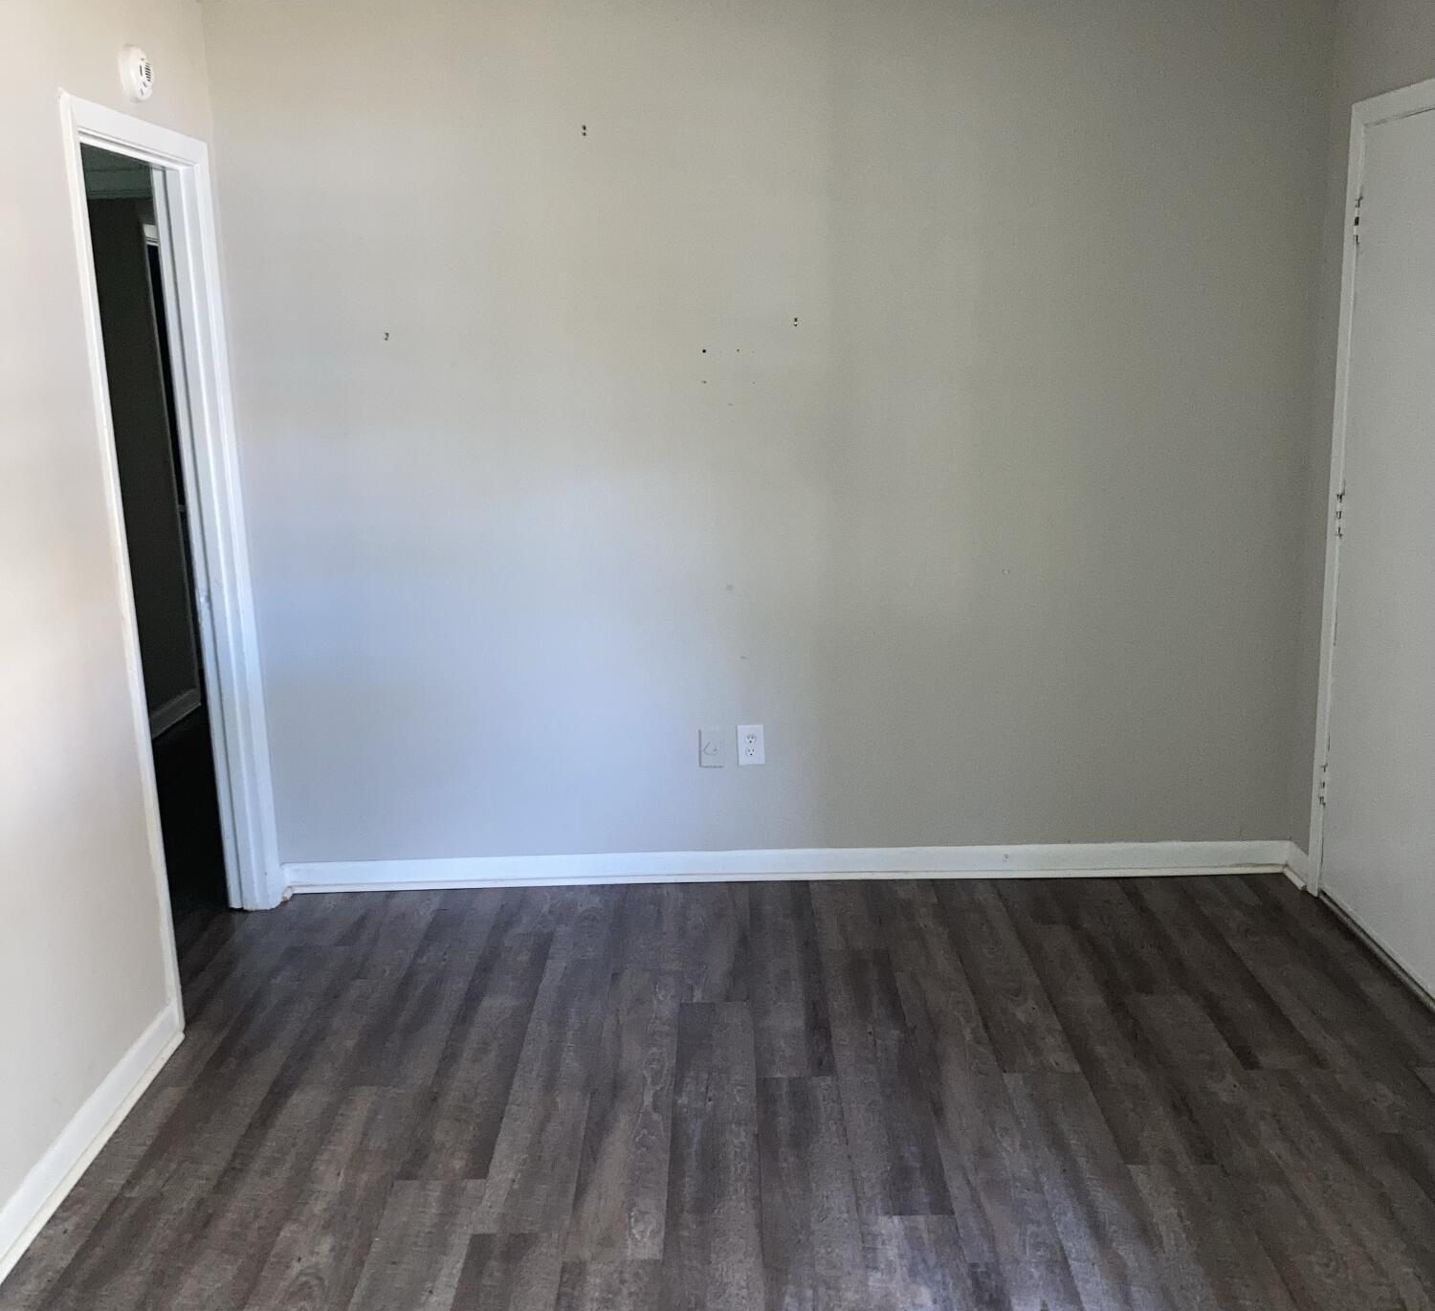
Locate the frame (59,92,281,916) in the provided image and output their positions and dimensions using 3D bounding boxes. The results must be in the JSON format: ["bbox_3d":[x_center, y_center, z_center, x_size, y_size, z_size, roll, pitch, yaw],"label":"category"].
[{"bbox_3d":[-1.350,-0.201,3.764,0.140,2.080,0.880,-1,13,1],"label":"frame"}]

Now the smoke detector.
[{"bbox_3d":[-1.306,-1.309,3.487,0.042,0.122,0.122,-1,13,1],"label":"smoke detector"}]

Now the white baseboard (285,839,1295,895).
[{"bbox_3d":[0.196,0.613,4.483,2.910,0.092,0.025,-1,13,1],"label":"white baseboard"}]

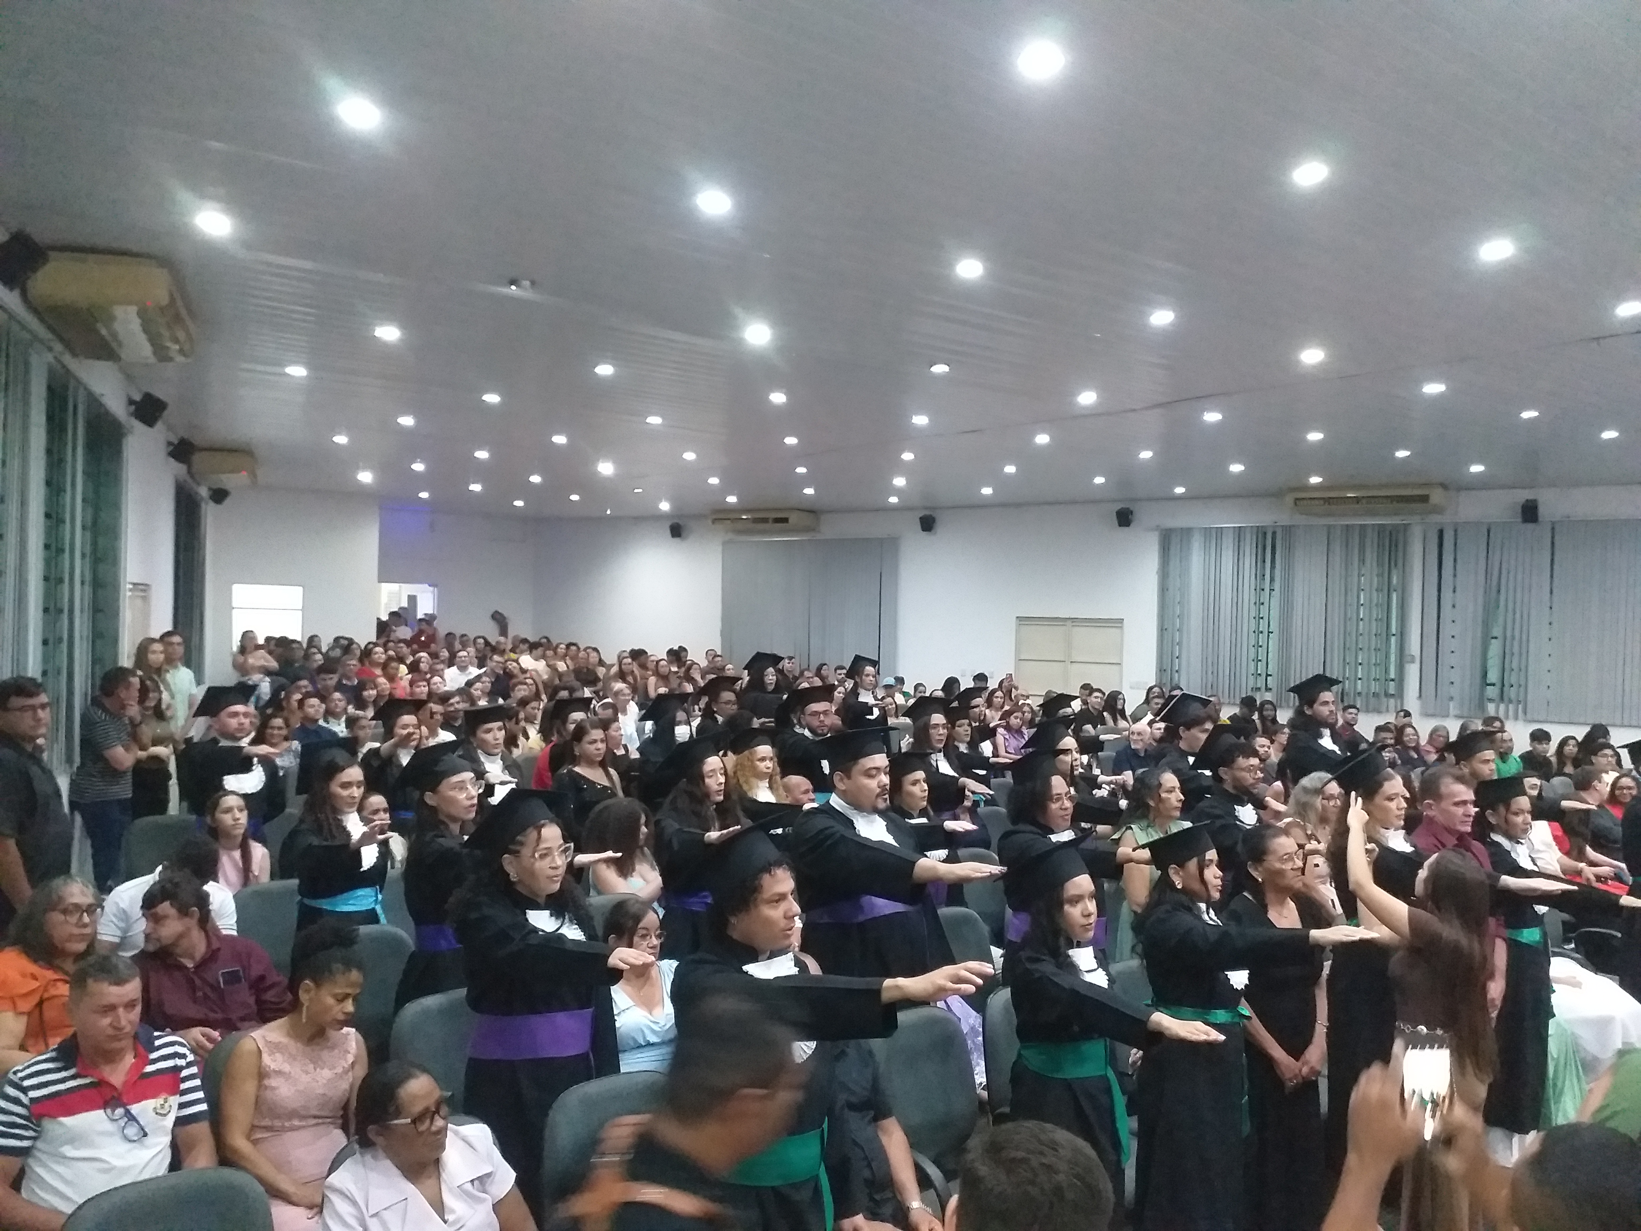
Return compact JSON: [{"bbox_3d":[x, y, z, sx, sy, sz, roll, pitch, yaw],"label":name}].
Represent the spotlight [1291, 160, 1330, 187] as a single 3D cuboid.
[{"bbox_3d":[1.777,-1.605,4.645,0.140,0.050,0.140,1,0,0],"label":"spotlight"}]

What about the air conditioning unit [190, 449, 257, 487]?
[{"bbox_3d":[-6.590,-1.630,14.202,0.670,0.240,1.570,2,0,-21],"label":"air conditioning unit"}]

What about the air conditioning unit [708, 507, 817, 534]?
[{"bbox_3d":[-0.889,-1.452,19.596,1.570,0.240,0.670,1,0,35],"label":"air conditioning unit"}]

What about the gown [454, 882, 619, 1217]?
[{"bbox_3d":[-0.705,1.369,3.487,0.660,1.215,0.480,1,-1,40],"label":"gown"}]

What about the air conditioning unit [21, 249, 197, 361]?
[{"bbox_3d":[-3.755,-1.608,6.896,0.670,0.240,1.570,2,0,-21],"label":"air conditioning unit"}]

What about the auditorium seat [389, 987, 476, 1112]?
[{"bbox_3d":[-1.038,1.651,3.909,0.550,0.940,0.600,2,-1,-40],"label":"auditorium seat"}]

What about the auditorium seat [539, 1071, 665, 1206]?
[{"bbox_3d":[-0.404,1.662,3.185,0.550,0.940,0.600,2,-1,-40],"label":"auditorium seat"}]

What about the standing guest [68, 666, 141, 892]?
[{"bbox_3d":[-4.145,1.109,7.394,0.420,1.634,0.500,2,0,-15],"label":"standing guest"}]

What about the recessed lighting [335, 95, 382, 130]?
[{"bbox_3d":[-1.557,-1.691,4.311,0.140,0.050,0.140,2,0,-39],"label":"recessed lighting"}]

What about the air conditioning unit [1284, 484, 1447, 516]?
[{"bbox_3d":[6.223,-1.307,14.641,1.570,0.240,0.670,1,0,35],"label":"air conditioning unit"}]

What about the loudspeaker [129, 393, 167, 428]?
[{"bbox_3d":[-4.777,-1.466,9.146,0.170,0.210,0.170,33,-13,-21],"label":"loudspeaker"}]

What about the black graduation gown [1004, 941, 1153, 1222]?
[{"bbox_3d":[0.725,1.459,3.349,0.480,1.104,0.660,2,0,-30],"label":"black graduation gown"}]

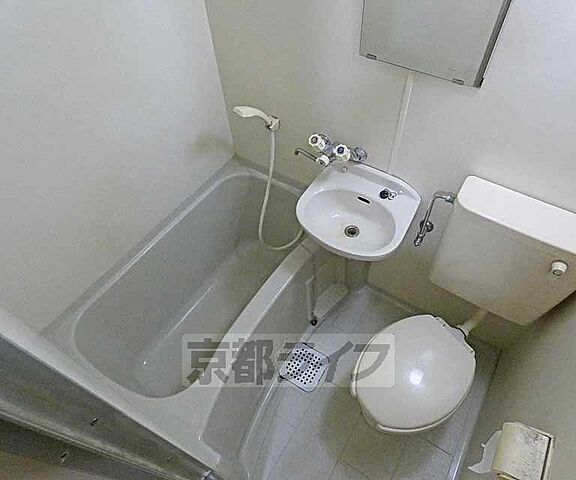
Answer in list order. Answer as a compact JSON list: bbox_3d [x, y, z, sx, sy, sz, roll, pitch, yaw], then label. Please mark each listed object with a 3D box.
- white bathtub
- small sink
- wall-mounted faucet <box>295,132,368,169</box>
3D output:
[{"bbox_3d":[-0.208,0.244,1.419,0.690,0.507,1.000,25,56,20],"label":"white bathtub"},{"bbox_3d":[0.239,-0.080,1.276,0.389,0.170,0.400,26,59,20],"label":"small sink"},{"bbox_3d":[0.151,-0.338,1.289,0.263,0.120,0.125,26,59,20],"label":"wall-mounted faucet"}]

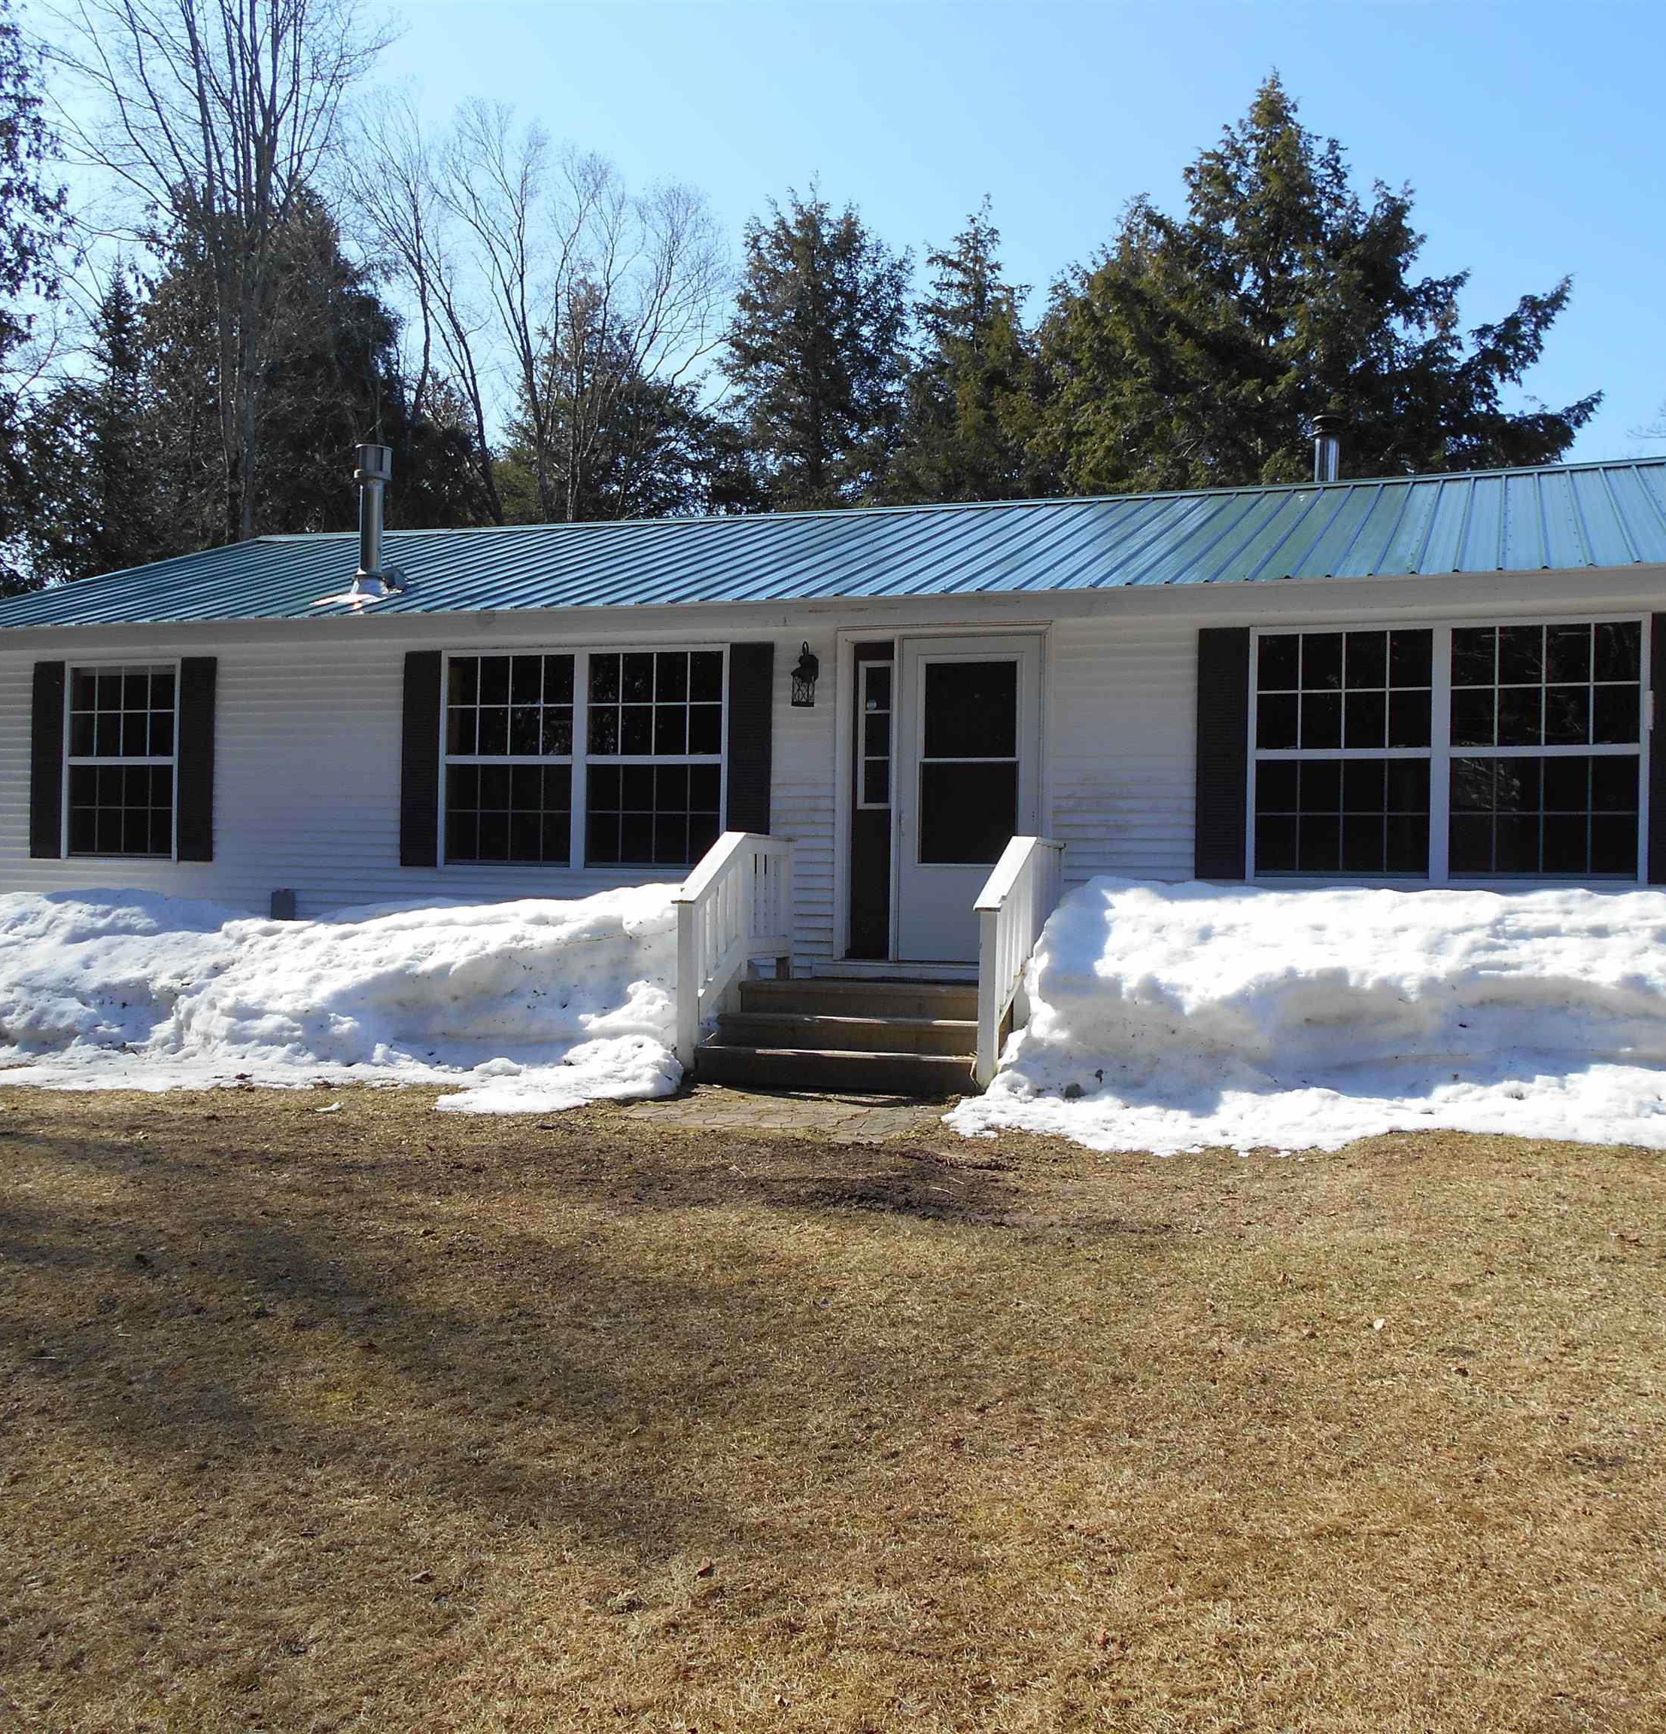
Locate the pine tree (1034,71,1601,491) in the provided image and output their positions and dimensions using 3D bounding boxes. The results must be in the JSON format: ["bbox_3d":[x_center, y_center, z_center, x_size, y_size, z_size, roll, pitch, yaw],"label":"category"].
[{"bbox_3d":[6.871,-4.844,24.948,8.360,13.120,7.770,1,0,15],"label":"pine tree"}]

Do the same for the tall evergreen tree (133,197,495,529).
[{"bbox_3d":[-7.860,-4.328,25.954,5.590,11.600,5.590,1,0,-17],"label":"tall evergreen tree"}]

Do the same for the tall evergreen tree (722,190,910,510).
[{"bbox_3d":[-0.423,-5.219,30.945,4.020,13.720,4.020,1,0,-1],"label":"tall evergreen tree"}]

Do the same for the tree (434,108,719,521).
[{"bbox_3d":[-4.777,-6.295,31.937,5.750,15.740,5.750,1,0,-9],"label":"tree"}]

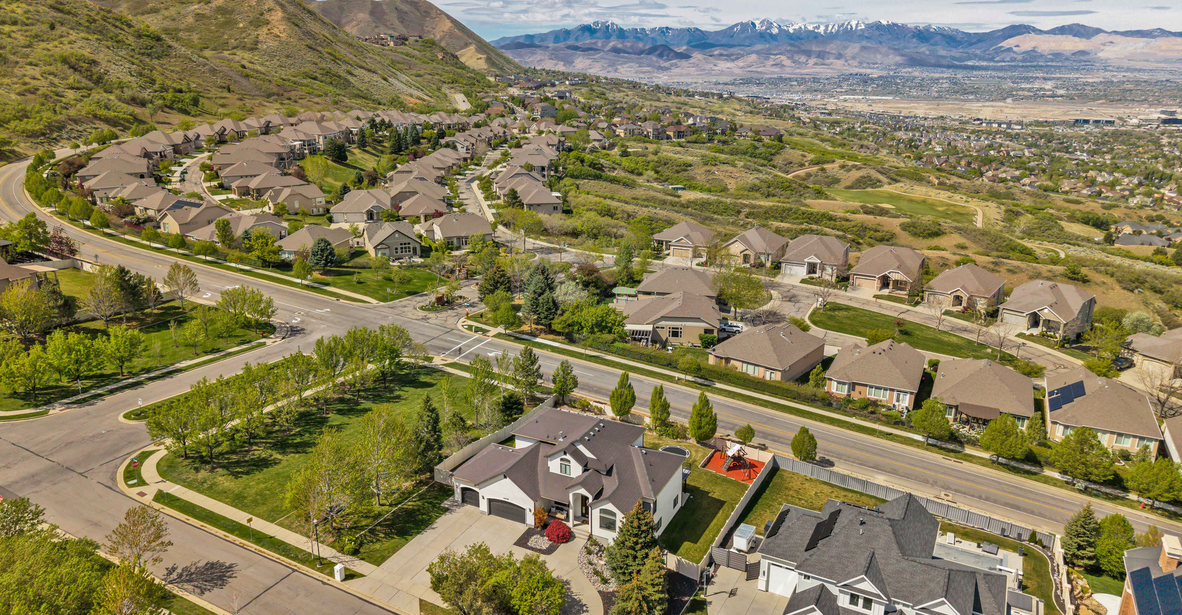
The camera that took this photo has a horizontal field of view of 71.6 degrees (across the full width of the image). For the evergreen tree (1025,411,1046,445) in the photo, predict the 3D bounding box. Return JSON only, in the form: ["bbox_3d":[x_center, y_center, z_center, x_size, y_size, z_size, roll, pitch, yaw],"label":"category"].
[{"bbox_3d":[67.150,18.220,123.660,3.230,5.440,3.230,0,17,0],"label":"evergreen tree"}]

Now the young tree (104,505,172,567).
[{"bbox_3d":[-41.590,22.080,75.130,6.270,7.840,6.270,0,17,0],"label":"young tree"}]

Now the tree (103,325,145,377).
[{"bbox_3d":[-65.740,6.170,114.840,5.880,7.450,5.880,0,17,0],"label":"tree"}]

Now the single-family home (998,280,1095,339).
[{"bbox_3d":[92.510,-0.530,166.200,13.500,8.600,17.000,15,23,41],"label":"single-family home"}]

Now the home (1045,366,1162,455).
[{"bbox_3d":[75.070,14.160,120.890,13.600,7.900,17.500,8,19,25],"label":"home"}]

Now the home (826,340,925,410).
[{"bbox_3d":[47.900,9.360,136.410,13.900,7.500,17.400,9,19,26],"label":"home"}]

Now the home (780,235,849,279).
[{"bbox_3d":[57.940,-13.890,211.310,15.300,8.600,20.500,5,18,17],"label":"home"}]

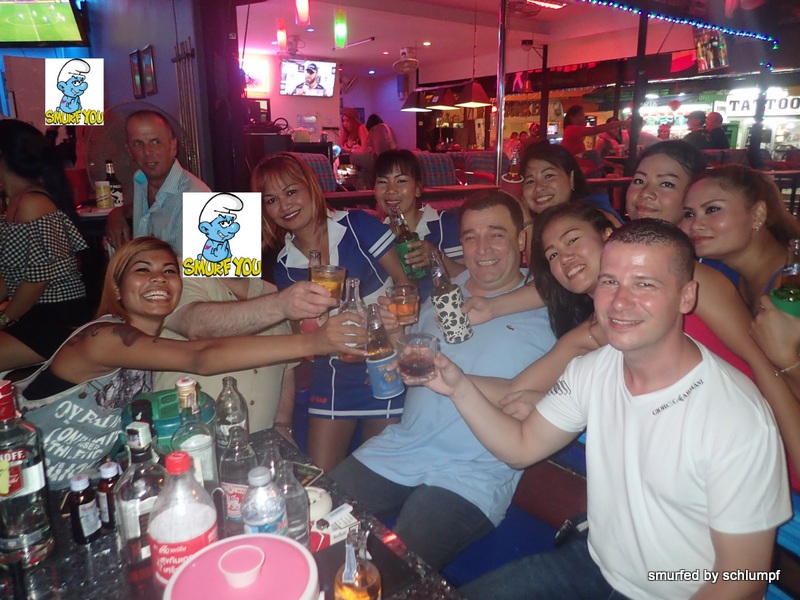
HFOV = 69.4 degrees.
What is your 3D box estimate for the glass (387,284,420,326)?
[{"bbox_3d":[0.012,0.015,1.340,0.074,0.083,0.074,-10,19,2],"label":"glass"}]

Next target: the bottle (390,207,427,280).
[{"bbox_3d":[0.018,-0.155,1.600,0.070,0.230,0.070,-15,28,3],"label":"bottle"}]

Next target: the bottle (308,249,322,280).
[{"bbox_3d":[-0.204,0.013,1.330,0.070,0.250,0.070,1,15,-9],"label":"bottle"}]

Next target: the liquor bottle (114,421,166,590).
[{"bbox_3d":[-0.374,0.312,0.867,0.083,0.272,0.083,6,15,24],"label":"liquor bottle"}]

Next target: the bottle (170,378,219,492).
[{"bbox_3d":[-0.339,0.277,0.959,0.077,0.298,0.077,0,13,0],"label":"bottle"}]

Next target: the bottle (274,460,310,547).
[{"bbox_3d":[-0.175,0.361,0.917,0.064,0.220,0.064,-4,15,-12],"label":"bottle"}]

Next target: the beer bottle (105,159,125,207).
[{"bbox_3d":[-1.270,-0.520,2.570,0.065,0.209,0.065,-8,16,-25],"label":"beer bottle"}]

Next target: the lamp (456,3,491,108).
[{"bbox_3d":[0.780,-2.583,6.084,0.280,1.008,0.280,-10,16,-35],"label":"lamp"}]

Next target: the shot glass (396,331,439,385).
[{"bbox_3d":[0.036,0.113,1.100,0.080,0.077,0.080,0,15,2],"label":"shot glass"}]

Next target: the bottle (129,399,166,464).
[{"bbox_3d":[-0.405,0.293,0.940,0.077,0.277,0.077,0,13,0],"label":"bottle"}]

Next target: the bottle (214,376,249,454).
[{"bbox_3d":[-0.357,0.272,1.240,0.064,0.222,0.064,-5,15,-17],"label":"bottle"}]

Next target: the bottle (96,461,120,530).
[{"bbox_3d":[-0.541,0.368,1.090,0.051,0.124,0.051,2,15,10],"label":"bottle"}]

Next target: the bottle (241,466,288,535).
[{"bbox_3d":[-0.195,0.346,0.834,0.065,0.220,0.065,0,13,0],"label":"bottle"}]

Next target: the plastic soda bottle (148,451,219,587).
[{"bbox_3d":[-0.297,0.352,0.813,0.090,0.292,0.090,-7,16,-23],"label":"plastic soda bottle"}]

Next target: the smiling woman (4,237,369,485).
[{"bbox_3d":[-0.488,0.429,1.423,0.620,1.150,0.620,-13,18,-37],"label":"smiling woman"}]

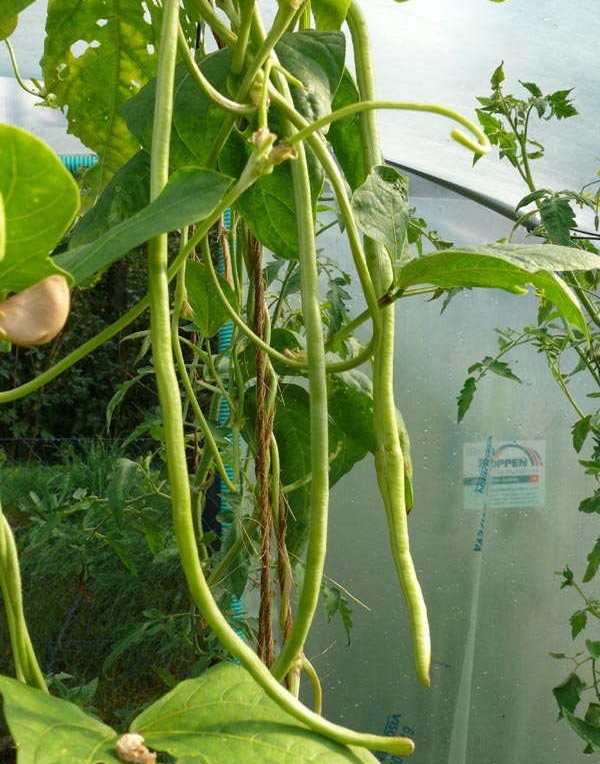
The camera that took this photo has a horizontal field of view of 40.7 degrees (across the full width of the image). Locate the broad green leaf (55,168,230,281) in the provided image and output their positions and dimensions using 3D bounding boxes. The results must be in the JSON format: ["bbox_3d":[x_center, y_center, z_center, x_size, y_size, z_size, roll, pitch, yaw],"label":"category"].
[{"bbox_3d":[-0.077,-0.076,0.400,0.110,0.020,0.046,-30,25,0],"label":"broad green leaf"}]

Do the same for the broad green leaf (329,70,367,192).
[{"bbox_3d":[0.023,-0.148,0.465,0.046,0.082,0.020,-11,6,-11],"label":"broad green leaf"}]

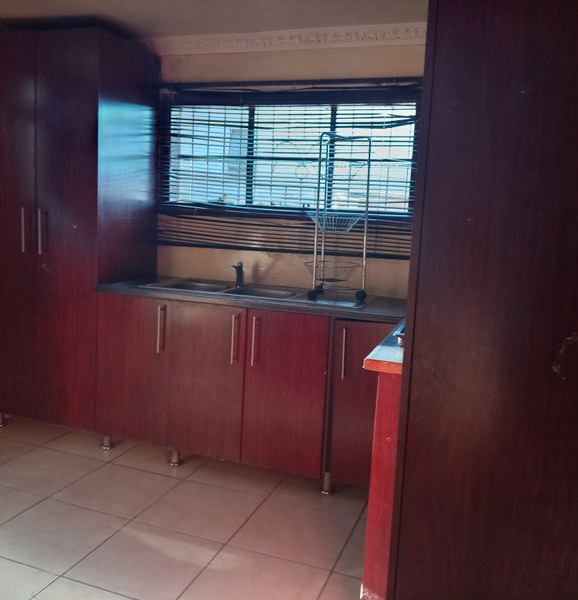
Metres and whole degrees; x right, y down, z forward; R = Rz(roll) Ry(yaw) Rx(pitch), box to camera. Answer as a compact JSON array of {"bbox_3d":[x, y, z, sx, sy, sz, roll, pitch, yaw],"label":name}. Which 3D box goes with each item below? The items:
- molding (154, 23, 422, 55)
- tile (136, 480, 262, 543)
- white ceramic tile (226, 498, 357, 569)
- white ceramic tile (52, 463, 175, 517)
[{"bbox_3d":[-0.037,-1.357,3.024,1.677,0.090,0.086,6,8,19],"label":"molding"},{"bbox_3d":[-0.387,0.927,2.553,0.430,0.010,0.430,6,8,19],"label":"tile"},{"bbox_3d":[0.017,0.969,2.416,0.430,0.010,0.430,6,8,19],"label":"white ceramic tile"},{"bbox_3d":[-0.792,0.884,2.693,0.430,0.010,0.430,6,8,19],"label":"white ceramic tile"}]

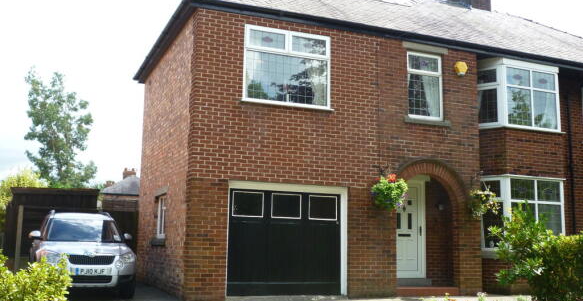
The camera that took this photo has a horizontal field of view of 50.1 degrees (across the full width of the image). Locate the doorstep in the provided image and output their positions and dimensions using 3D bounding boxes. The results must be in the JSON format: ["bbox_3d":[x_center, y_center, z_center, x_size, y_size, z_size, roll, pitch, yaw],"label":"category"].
[{"bbox_3d":[2.663,2.827,12.560,1.463,0.174,0.360,4,-9,-22],"label":"doorstep"}]

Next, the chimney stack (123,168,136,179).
[{"bbox_3d":[-14.398,2.109,55.324,1.142,0.935,0.800,4,-9,-22],"label":"chimney stack"}]

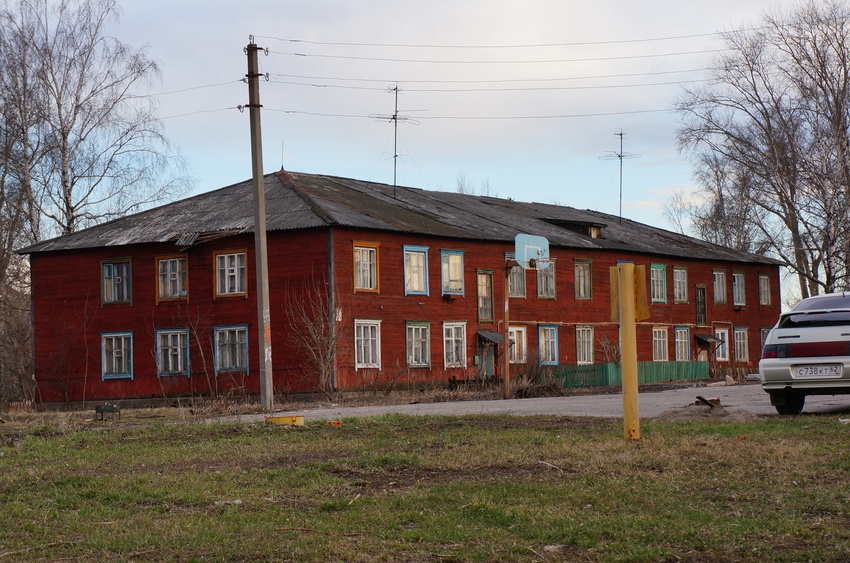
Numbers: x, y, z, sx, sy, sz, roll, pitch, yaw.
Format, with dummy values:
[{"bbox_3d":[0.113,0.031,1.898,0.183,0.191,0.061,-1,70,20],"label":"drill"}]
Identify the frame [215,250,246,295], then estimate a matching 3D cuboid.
[{"bbox_3d":[-6.866,-0.265,64.967,1.516,1.732,0.140,-4,-4,33],"label":"frame"}]

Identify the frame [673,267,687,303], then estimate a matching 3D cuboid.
[{"bbox_3d":[11.958,0.150,86.186,0.150,1.700,1.420,-3,-3,33],"label":"frame"}]

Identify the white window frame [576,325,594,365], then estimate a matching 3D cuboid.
[{"bbox_3d":[6.774,2.689,77.525,0.140,1.666,1.508,-4,-4,33],"label":"white window frame"}]

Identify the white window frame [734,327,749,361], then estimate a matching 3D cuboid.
[{"bbox_3d":[15.792,3.193,91.705,0.150,1.680,1.420,-3,-3,33],"label":"white window frame"}]

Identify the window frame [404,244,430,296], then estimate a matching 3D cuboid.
[{"bbox_3d":[-0.253,-0.373,65.784,0.130,1.760,1.680,-4,-3,33],"label":"window frame"}]

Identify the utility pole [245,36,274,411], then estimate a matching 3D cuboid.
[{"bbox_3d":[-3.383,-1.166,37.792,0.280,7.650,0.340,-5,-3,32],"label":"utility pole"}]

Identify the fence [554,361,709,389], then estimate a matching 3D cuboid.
[{"bbox_3d":[9.250,3.981,79.316,2.054,0.920,9.894,-4,-4,33],"label":"fence"}]

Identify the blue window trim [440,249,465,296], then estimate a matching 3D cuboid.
[{"bbox_3d":[1.051,-0.323,69.760,0.150,1.740,1.530,-3,-3,33],"label":"blue window trim"}]

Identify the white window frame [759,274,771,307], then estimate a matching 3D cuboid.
[{"bbox_3d":[17.274,0.434,93.144,0.130,1.610,1.500,-4,-3,33],"label":"white window frame"}]

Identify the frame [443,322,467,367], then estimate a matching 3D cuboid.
[{"bbox_3d":[1.139,2.386,68.889,0.140,1.750,1.552,-4,-4,33],"label":"frame"}]

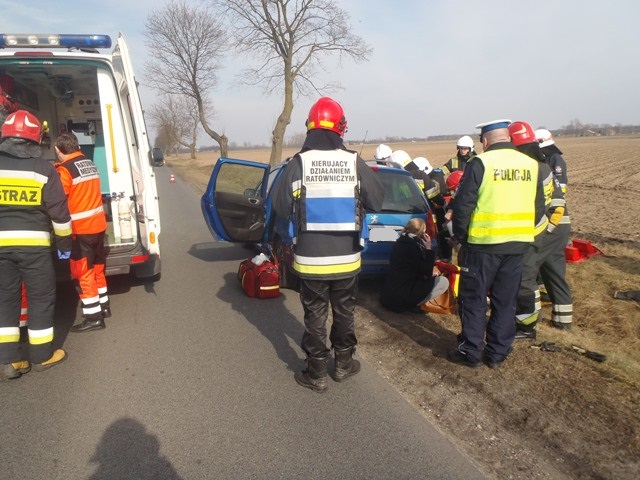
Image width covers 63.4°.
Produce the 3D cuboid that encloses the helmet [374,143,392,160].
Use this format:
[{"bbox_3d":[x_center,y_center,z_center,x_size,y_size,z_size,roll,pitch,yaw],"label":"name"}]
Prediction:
[{"bbox_3d":[0.972,-1.350,7.900,0.290,0.240,0.250,-26,16,-36],"label":"helmet"}]

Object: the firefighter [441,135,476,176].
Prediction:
[{"bbox_3d":[2.143,-0.674,7.815,0.580,1.800,0.420,5,12,30],"label":"firefighter"}]

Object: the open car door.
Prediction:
[{"bbox_3d":[-1.133,-0.484,6.944,1.000,1.130,0.200,0,12,-28],"label":"open car door"}]

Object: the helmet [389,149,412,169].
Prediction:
[{"bbox_3d":[0.985,-0.973,6.335,0.300,0.250,0.240,-37,-9,30],"label":"helmet"}]

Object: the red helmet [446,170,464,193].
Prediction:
[{"bbox_3d":[1.575,-0.665,5.886,0.300,0.250,0.240,-24,13,-6],"label":"red helmet"}]

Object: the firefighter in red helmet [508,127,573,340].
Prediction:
[{"bbox_3d":[1.780,-0.062,4.291,0.500,1.780,0.560,7,14,39],"label":"firefighter in red helmet"}]

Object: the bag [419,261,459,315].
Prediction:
[{"bbox_3d":[1.229,0.484,5.280,0.400,0.460,0.340,-2,10,0],"label":"bag"}]

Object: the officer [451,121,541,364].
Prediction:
[{"bbox_3d":[1.262,0.024,3.855,0.580,1.820,0.400,-9,12,-32],"label":"officer"}]

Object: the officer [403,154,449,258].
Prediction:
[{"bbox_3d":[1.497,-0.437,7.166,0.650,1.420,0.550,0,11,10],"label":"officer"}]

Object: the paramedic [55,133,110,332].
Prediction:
[{"bbox_3d":[-2.115,-0.059,4.603,0.430,1.740,0.500,6,13,34],"label":"paramedic"}]

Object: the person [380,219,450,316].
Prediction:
[{"bbox_3d":[0.915,0.222,5.047,0.650,0.910,0.540,-6,12,-24],"label":"person"}]

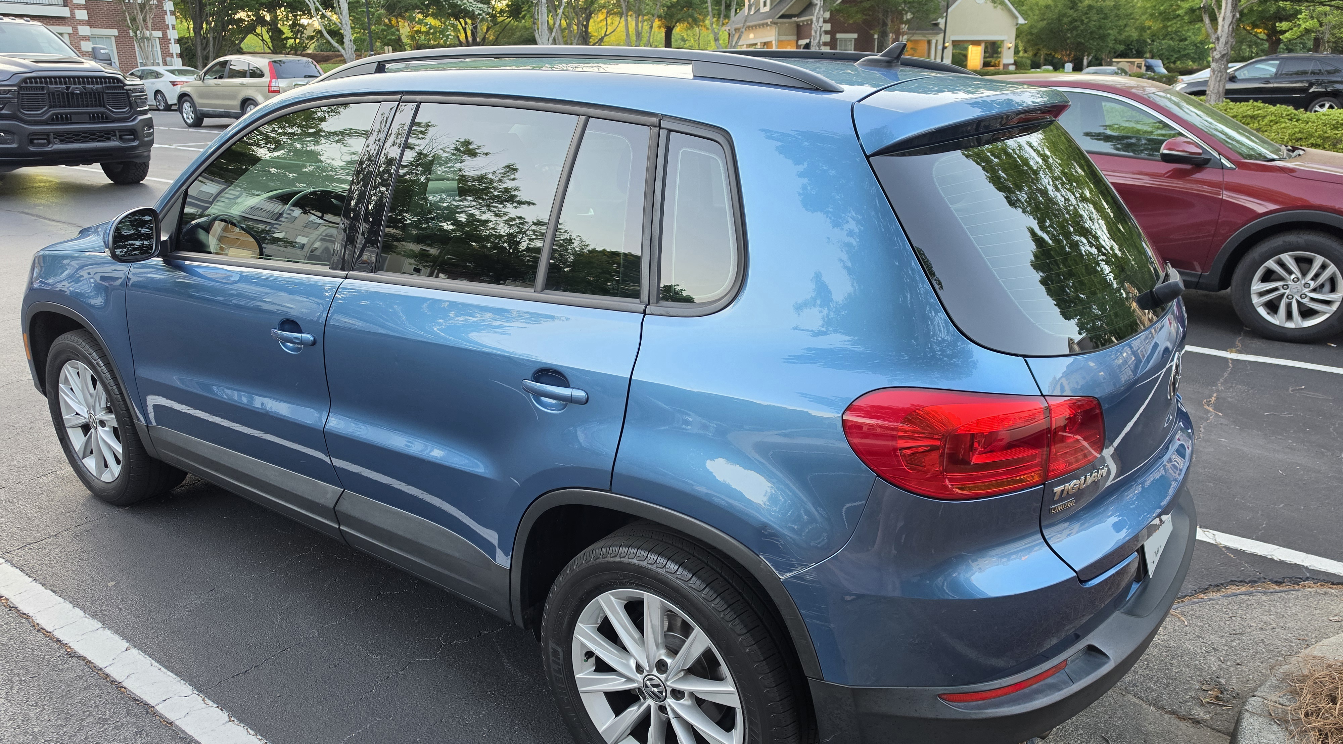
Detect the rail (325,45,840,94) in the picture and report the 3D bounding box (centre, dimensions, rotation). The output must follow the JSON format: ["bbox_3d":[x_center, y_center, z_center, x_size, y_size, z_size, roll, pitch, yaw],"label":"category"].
[{"bbox_3d":[-0.329,-0.720,2.110,1.620,0.095,0.060,14,22,32],"label":"rail"}]

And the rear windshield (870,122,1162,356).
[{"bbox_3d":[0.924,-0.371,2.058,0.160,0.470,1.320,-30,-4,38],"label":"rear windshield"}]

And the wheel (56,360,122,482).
[{"bbox_3d":[-2.142,0.166,3.424,0.472,0.472,0.180,14,22,32],"label":"wheel"}]

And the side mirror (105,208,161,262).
[{"bbox_3d":[-1.651,-0.414,2.708,0.120,0.170,0.185,11,21,27],"label":"side mirror"}]

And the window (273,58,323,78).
[{"bbox_3d":[-8.509,-6.898,20.300,0.090,0.480,1.200,-16,5,37],"label":"window"}]

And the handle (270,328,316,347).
[{"bbox_3d":[-1.036,-0.095,2.433,0.200,0.036,0.050,14,22,32],"label":"handle"}]

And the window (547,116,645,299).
[{"bbox_3d":[-0.133,-0.333,1.836,0.260,0.375,0.035,11,1,32],"label":"window"}]

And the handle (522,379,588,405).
[{"bbox_3d":[-0.251,0.044,1.912,0.190,0.036,0.050,14,22,32],"label":"handle"}]

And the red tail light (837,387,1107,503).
[{"bbox_3d":[0.528,0.102,1.583,0.375,0.180,0.290,14,22,32],"label":"red tail light"}]

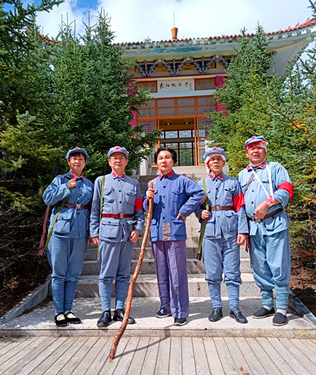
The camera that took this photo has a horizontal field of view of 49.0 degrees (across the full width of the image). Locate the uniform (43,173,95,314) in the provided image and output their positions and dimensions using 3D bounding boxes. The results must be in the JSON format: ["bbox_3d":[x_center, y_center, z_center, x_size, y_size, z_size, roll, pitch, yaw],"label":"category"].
[{"bbox_3d":[-0.887,0.535,3.437,0.500,1.390,0.310,3,-9,-26],"label":"uniform"}]

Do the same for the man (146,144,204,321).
[{"bbox_3d":[0.167,0.433,3.444,0.581,1.700,0.480,-4,-9,18],"label":"man"}]

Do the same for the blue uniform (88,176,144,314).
[{"bbox_3d":[-0.396,0.518,3.391,0.520,1.353,0.300,1,-9,-14],"label":"blue uniform"}]

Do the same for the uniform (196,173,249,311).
[{"bbox_3d":[0.682,0.524,3.469,0.494,1.374,0.380,-4,-9,21],"label":"uniform"}]

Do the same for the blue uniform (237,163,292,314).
[{"bbox_3d":[1.082,0.463,3.442,0.511,1.476,0.420,-7,-10,36],"label":"blue uniform"}]

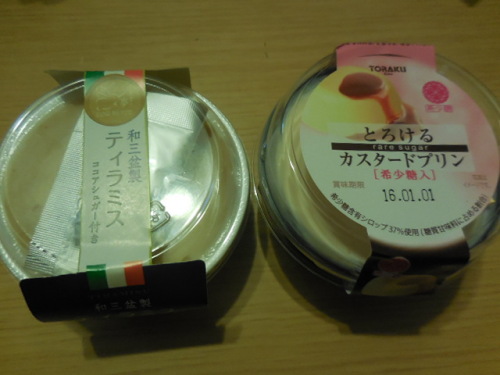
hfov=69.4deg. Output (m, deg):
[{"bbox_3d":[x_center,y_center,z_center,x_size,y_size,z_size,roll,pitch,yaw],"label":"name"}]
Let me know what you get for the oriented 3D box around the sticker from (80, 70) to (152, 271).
[{"bbox_3d":[-0.052,-0.010,0.140,0.025,0.003,0.082,-5,73,-6],"label":"sticker"}]

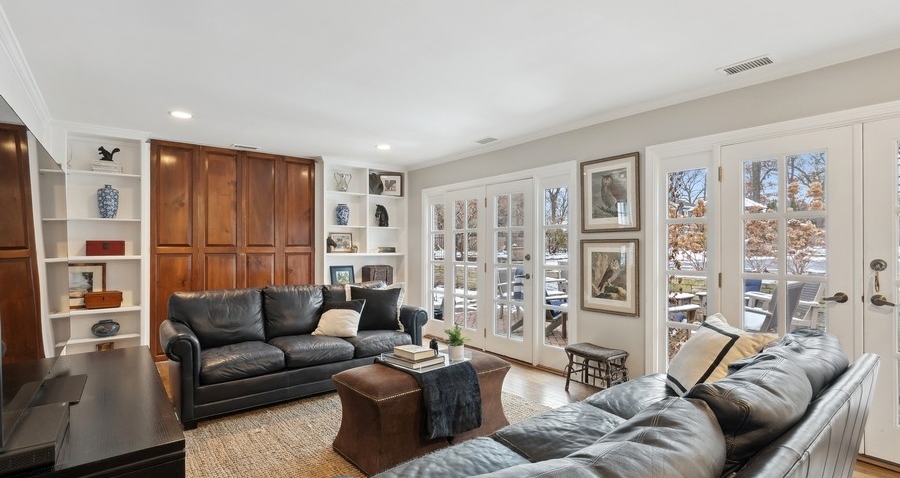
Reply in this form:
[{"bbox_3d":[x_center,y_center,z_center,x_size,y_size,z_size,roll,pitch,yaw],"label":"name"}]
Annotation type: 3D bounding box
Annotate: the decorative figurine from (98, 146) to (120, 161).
[{"bbox_3d":[-3.685,-0.928,4.330,0.190,0.170,0.060,0,0,-38],"label":"decorative figurine"}]

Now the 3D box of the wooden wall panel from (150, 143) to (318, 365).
[{"bbox_3d":[-2.593,0.137,4.969,1.820,2.430,0.060,0,-1,-39],"label":"wooden wall panel"}]

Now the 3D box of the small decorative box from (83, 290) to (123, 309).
[{"bbox_3d":[-3.764,0.647,4.351,0.300,0.178,0.180,0,0,-38],"label":"small decorative box"}]

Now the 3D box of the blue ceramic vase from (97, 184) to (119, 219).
[{"bbox_3d":[-3.699,-0.410,4.320,0.185,0.385,0.185,0,0,-38],"label":"blue ceramic vase"}]

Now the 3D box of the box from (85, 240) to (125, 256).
[{"bbox_3d":[-3.473,0.094,4.046,0.290,0.147,0.180,0,-1,-39],"label":"box"}]

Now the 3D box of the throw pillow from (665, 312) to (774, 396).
[{"bbox_3d":[1.420,0.672,2.140,0.190,0.520,0.540,31,5,9],"label":"throw pillow"}]

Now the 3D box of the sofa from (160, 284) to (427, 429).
[{"bbox_3d":[-1.367,0.896,3.779,2.170,0.900,0.950,0,-1,-38],"label":"sofa"}]

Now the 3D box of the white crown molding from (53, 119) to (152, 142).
[{"bbox_3d":[-3.377,-1.055,3.898,0.740,0.100,0.090,0,-1,-39],"label":"white crown molding"}]

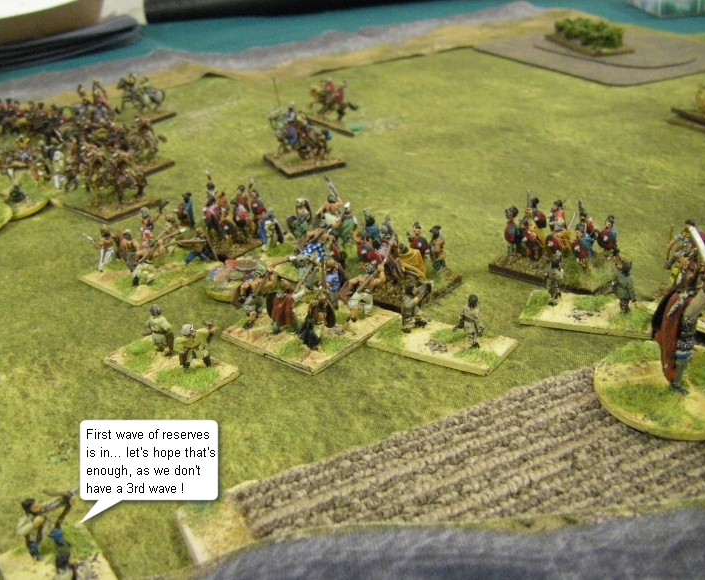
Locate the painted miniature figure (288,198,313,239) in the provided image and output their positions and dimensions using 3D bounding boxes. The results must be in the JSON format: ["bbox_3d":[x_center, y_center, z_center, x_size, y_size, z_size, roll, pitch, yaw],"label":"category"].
[{"bbox_3d":[-0.020,-0.027,0.329,0.009,0.018,0.007,14,31,36],"label":"painted miniature figure"}]

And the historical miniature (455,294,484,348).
[{"bbox_3d":[0.034,0.009,0.246,0.008,0.017,0.006,0,26,9],"label":"historical miniature"}]

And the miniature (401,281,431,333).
[{"bbox_3d":[0.019,0.005,0.259,0.008,0.015,0.006,-20,30,-29],"label":"miniature"}]

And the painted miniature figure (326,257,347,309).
[{"bbox_3d":[-0.005,-0.003,0.272,0.007,0.018,0.006,-22,30,-31],"label":"painted miniature figure"}]

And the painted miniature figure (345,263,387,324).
[{"bbox_3d":[0.004,0.000,0.268,0.009,0.018,0.009,10,29,27],"label":"painted miniature figure"}]

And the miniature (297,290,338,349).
[{"bbox_3d":[-0.011,0.008,0.255,0.009,0.016,0.009,4,27,16],"label":"miniature"}]

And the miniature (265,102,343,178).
[{"bbox_3d":[-0.026,-0.077,0.429,0.030,0.026,0.040,-14,27,-19],"label":"miniature"}]

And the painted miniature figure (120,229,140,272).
[{"bbox_3d":[-0.084,-0.015,0.318,0.007,0.017,0.006,8,28,27],"label":"painted miniature figure"}]

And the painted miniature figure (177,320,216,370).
[{"bbox_3d":[-0.046,0.015,0.249,0.009,0.014,0.008,-27,33,-38],"label":"painted miniature figure"}]

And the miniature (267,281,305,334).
[{"bbox_3d":[-0.021,0.005,0.262,0.011,0.018,0.007,8,28,27],"label":"miniature"}]

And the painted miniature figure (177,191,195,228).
[{"bbox_3d":[-0.069,-0.032,0.347,0.007,0.018,0.007,-17,27,-23],"label":"painted miniature figure"}]

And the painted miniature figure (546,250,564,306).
[{"bbox_3d":[0.062,-0.003,0.263,0.006,0.017,0.006,-3,25,5],"label":"painted miniature figure"}]

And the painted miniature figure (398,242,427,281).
[{"bbox_3d":[0.020,-0.009,0.285,0.009,0.016,0.008,-4,26,0],"label":"painted miniature figure"}]

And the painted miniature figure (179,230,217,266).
[{"bbox_3d":[-0.058,-0.017,0.318,0.012,0.013,0.007,-16,28,-22],"label":"painted miniature figure"}]

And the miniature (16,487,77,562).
[{"bbox_3d":[-0.064,0.049,0.179,0.011,0.016,0.007,-13,26,-16],"label":"miniature"}]

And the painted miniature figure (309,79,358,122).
[{"bbox_3d":[-0.011,-0.111,0.493,0.026,0.023,0.011,1,26,11],"label":"painted miniature figure"}]

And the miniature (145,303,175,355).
[{"bbox_3d":[-0.058,0.012,0.256,0.008,0.017,0.006,7,28,25],"label":"miniature"}]

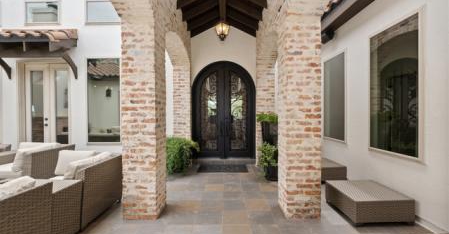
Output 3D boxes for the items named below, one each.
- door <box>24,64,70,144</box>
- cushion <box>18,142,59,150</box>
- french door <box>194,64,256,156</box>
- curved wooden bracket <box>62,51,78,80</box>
[{"bbox_3d":[-4.540,-0.180,4.860,1.240,2.420,0.120,0,1,0],"label":"door"},{"bbox_3d":[-3.180,0.620,3.190,0.630,0.380,0.190,0,1,0],"label":"cushion"},{"bbox_3d":[-0.010,-0.180,4.840,1.630,2.480,0.120,0,1,0],"label":"french door"},{"bbox_3d":[-3.720,-1.220,4.490,0.070,0.560,0.430,0,1,0],"label":"curved wooden bracket"}]

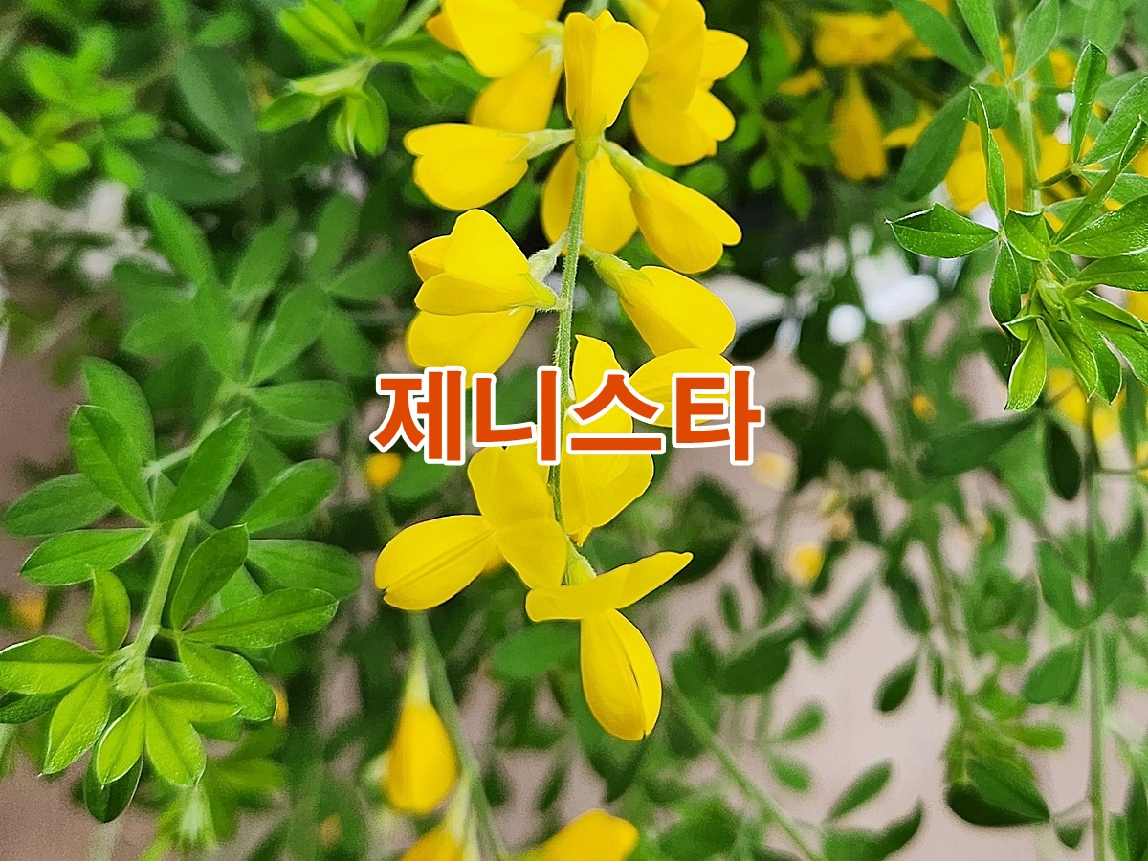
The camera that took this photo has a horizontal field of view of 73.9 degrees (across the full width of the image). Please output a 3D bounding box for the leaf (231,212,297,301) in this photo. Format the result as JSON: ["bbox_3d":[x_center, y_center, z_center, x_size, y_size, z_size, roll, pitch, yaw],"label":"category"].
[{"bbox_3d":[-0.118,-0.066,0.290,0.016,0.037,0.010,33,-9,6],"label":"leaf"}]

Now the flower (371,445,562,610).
[{"bbox_3d":[-0.014,0.013,0.107,0.018,0.018,0.016,3,15,38],"label":"flower"}]

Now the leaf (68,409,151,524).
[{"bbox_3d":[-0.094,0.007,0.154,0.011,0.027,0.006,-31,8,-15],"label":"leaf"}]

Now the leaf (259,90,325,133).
[{"bbox_3d":[-0.059,-0.067,0.160,0.016,0.006,0.002,-45,-11,-30],"label":"leaf"}]

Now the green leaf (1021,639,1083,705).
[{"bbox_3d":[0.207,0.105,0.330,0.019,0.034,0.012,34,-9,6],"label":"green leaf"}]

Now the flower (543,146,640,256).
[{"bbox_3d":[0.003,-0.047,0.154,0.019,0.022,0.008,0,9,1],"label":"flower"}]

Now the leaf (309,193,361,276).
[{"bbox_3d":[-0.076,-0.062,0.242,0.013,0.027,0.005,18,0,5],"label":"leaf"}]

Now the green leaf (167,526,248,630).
[{"bbox_3d":[-0.059,0.024,0.122,0.009,0.020,0.002,38,9,20],"label":"green leaf"}]

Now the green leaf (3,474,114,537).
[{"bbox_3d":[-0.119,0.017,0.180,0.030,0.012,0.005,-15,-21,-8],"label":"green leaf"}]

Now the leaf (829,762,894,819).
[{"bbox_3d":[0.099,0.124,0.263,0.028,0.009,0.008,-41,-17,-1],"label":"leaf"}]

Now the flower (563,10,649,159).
[{"bbox_3d":[0.004,-0.054,0.119,0.013,0.021,0.011,5,8,0],"label":"flower"}]

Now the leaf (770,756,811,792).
[{"bbox_3d":[0.074,0.117,0.260,0.010,0.003,0.015,-35,43,-21],"label":"leaf"}]

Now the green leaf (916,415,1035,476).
[{"bbox_3d":[0.103,0.003,0.194,0.035,0.011,0.003,-19,-23,-13],"label":"green leaf"}]

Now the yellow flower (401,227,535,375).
[{"bbox_3d":[-0.015,-0.019,0.112,0.014,0.021,0.014,-12,13,-29],"label":"yellow flower"}]

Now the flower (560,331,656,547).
[{"bbox_3d":[0.005,0.001,0.112,0.011,0.029,0.009,-8,14,-35],"label":"flower"}]

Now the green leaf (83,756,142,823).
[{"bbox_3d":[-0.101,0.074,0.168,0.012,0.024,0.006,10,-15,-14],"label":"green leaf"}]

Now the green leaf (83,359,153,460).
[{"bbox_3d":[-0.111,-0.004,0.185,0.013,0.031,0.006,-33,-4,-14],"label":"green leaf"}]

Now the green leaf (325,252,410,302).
[{"bbox_3d":[-0.058,-0.044,0.217,0.024,0.011,0.004,-24,-14,-14],"label":"green leaf"}]

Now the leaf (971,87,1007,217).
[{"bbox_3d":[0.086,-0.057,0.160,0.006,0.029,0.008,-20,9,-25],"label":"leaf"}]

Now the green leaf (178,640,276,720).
[{"bbox_3d":[-0.074,0.053,0.162,0.025,0.011,0.003,35,-18,7],"label":"green leaf"}]

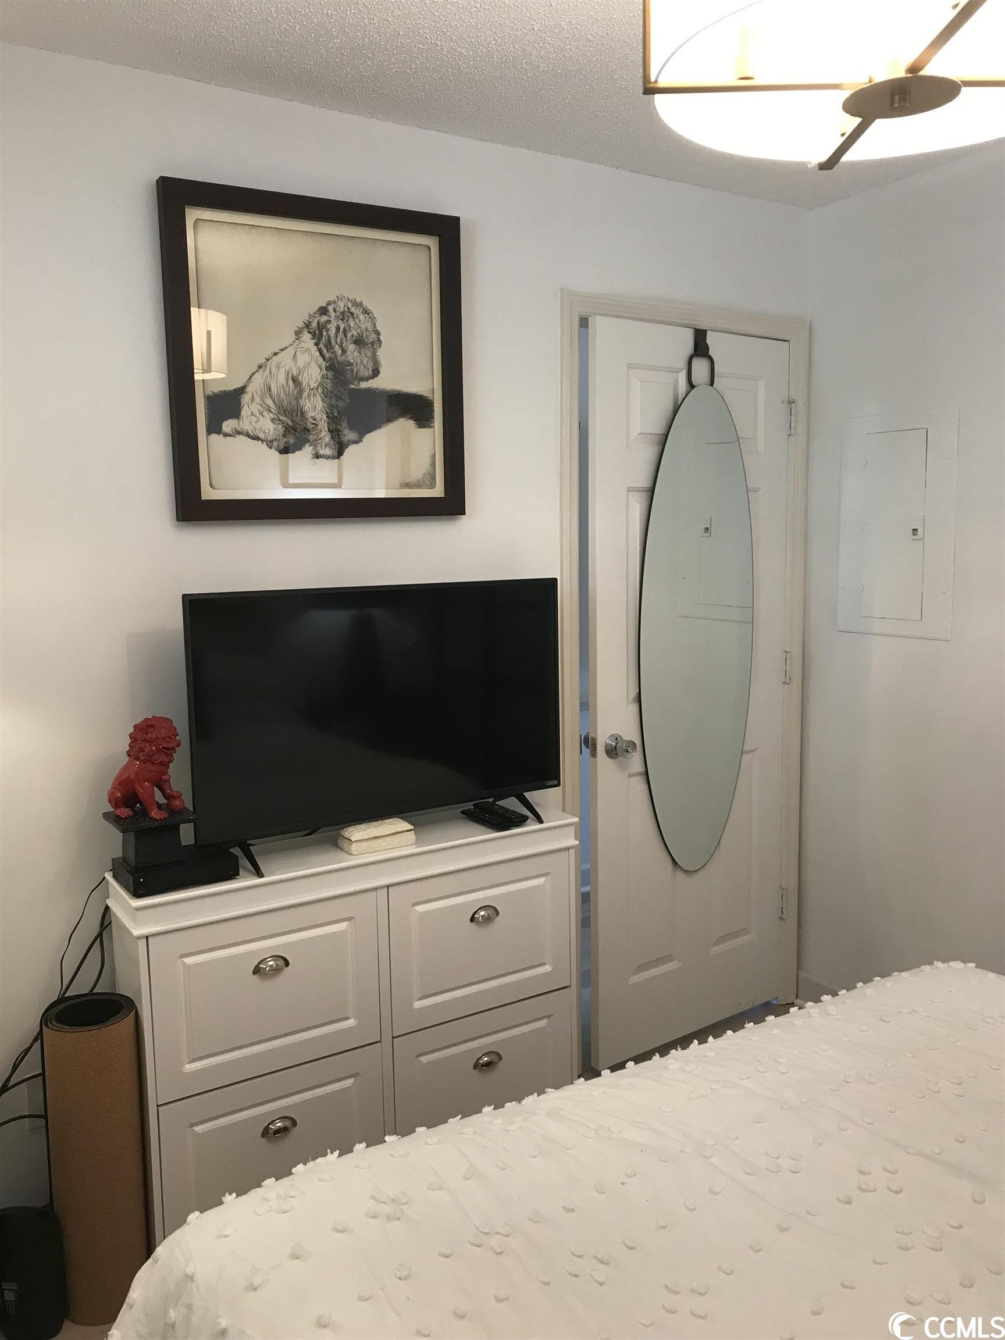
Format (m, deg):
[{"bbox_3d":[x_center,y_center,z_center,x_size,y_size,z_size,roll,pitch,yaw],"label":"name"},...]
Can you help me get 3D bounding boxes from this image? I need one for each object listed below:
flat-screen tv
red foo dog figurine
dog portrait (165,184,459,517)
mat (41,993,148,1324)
[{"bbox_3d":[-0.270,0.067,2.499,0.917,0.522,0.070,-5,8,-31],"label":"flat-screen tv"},{"bbox_3d":[-0.729,0.199,2.227,0.143,0.200,0.095,1,7,14],"label":"red foo dog figurine"},{"bbox_3d":[-0.395,-0.684,2.415,0.686,0.686,0.040,-6,11,-32],"label":"dog portrait"},{"bbox_3d":[-0.803,0.969,2.163,0.177,0.603,0.177,-6,9,-32],"label":"mat"}]

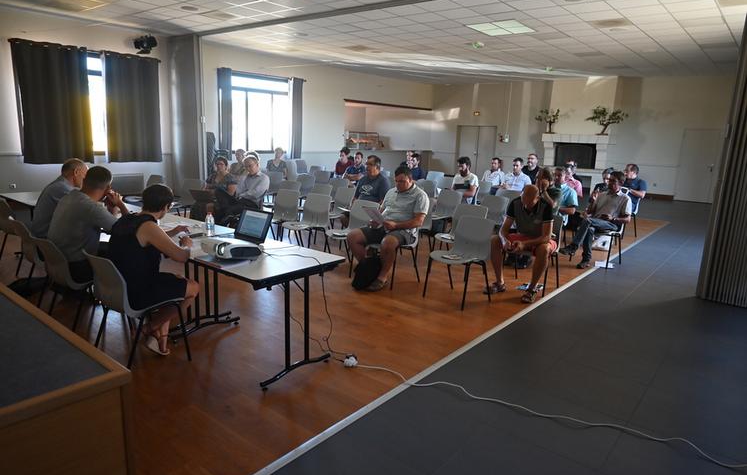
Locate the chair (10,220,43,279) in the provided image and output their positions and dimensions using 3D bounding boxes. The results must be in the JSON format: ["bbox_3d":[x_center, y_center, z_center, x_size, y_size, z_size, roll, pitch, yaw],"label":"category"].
[{"bbox_3d":[-2.894,0.206,4.545,0.500,0.810,0.520,11,15,37],"label":"chair"}]

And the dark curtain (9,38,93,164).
[{"bbox_3d":[-5.655,-2.357,8.867,0.150,2.070,1.180,12,15,38],"label":"dark curtain"}]

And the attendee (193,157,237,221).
[{"bbox_3d":[-2.302,-0.542,7.156,0.540,1.210,0.820,9,14,28],"label":"attendee"}]

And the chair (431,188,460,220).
[{"bbox_3d":[0.989,-0.246,7.259,0.500,0.810,0.520,12,16,41],"label":"chair"}]

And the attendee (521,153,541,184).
[{"bbox_3d":[2.801,-0.887,9.340,0.500,1.320,0.800,14,17,43],"label":"attendee"}]

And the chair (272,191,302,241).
[{"bbox_3d":[-1.333,-0.219,6.798,0.500,0.810,0.520,12,15,39],"label":"chair"}]

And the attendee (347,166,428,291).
[{"bbox_3d":[0.130,-0.131,5.487,0.800,1.280,0.600,-9,16,-43],"label":"attendee"}]

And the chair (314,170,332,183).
[{"bbox_3d":[-1.126,-0.889,9.854,0.500,0.800,0.510,10,14,32],"label":"chair"}]

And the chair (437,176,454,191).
[{"bbox_3d":[1.305,-0.730,9.617,0.500,0.810,0.520,12,16,41],"label":"chair"}]

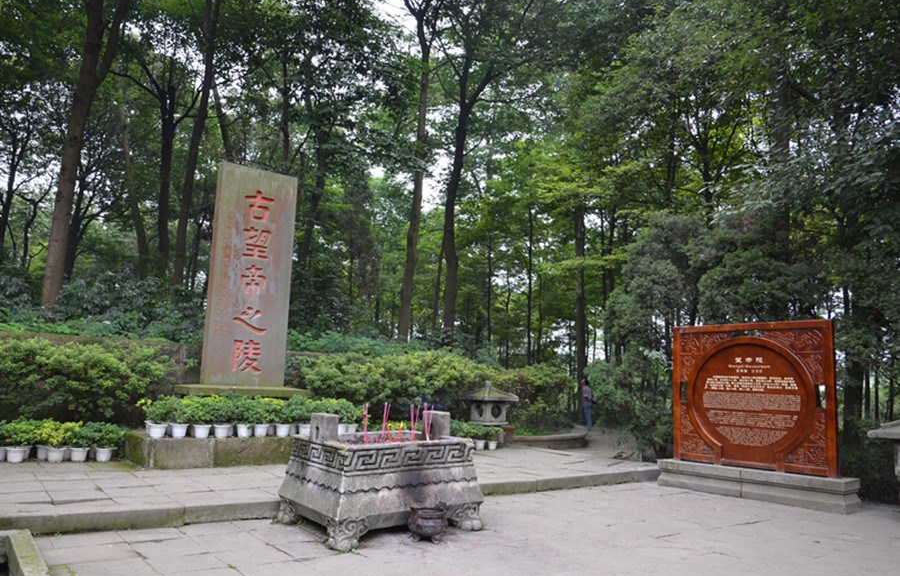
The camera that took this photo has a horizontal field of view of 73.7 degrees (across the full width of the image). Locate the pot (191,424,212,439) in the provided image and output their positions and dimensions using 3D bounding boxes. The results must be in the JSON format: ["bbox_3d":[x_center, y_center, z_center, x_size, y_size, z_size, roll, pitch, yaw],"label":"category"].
[{"bbox_3d":[-3.529,2.040,8.600,0.235,0.200,0.235,2,-10,0],"label":"pot"}]

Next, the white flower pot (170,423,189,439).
[{"bbox_3d":[-3.729,1.968,8.299,0.260,0.195,0.260,10,-12,-37],"label":"white flower pot"}]

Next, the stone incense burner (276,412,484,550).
[{"bbox_3d":[-0.696,1.882,6.247,1.600,1.120,1.280,10,-12,-37],"label":"stone incense burner"}]

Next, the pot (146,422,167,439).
[{"bbox_3d":[-3.939,1.928,8.137,0.262,0.200,0.262,10,-12,-37],"label":"pot"}]

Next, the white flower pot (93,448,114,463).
[{"bbox_3d":[-4.976,2.393,8.657,0.255,0.195,0.255,10,-12,-37],"label":"white flower pot"}]

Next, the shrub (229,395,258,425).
[{"bbox_3d":[-3.069,1.849,9.025,0.408,0.457,0.378,5,-10,-18],"label":"shrub"}]

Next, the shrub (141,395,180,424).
[{"bbox_3d":[-3.966,1.671,8.219,0.531,0.425,0.480,10,-12,-37],"label":"shrub"}]

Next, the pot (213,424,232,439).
[{"bbox_3d":[-3.263,2.055,8.656,0.255,0.193,0.255,10,-12,-37],"label":"pot"}]

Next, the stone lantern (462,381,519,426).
[{"bbox_3d":[0.958,2.694,13.983,1.200,1.019,1.150,2,-10,4],"label":"stone lantern"}]

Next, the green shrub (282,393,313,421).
[{"bbox_3d":[-2.405,1.916,9.464,0.459,0.473,0.420,10,-12,-37],"label":"green shrub"}]

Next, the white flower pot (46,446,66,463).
[{"bbox_3d":[-5.554,2.359,8.504,0.235,0.200,0.235,8,-11,-31],"label":"white flower pot"}]

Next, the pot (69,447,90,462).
[{"bbox_3d":[-5.320,2.392,8.640,0.235,0.200,0.235,8,-11,-30],"label":"pot"}]

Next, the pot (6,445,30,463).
[{"bbox_3d":[-5.977,2.309,8.306,0.235,0.200,0.235,9,-12,-34],"label":"pot"}]

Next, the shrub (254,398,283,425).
[{"bbox_3d":[-2.762,1.890,9.181,0.445,0.428,0.420,10,-12,-37],"label":"shrub"}]

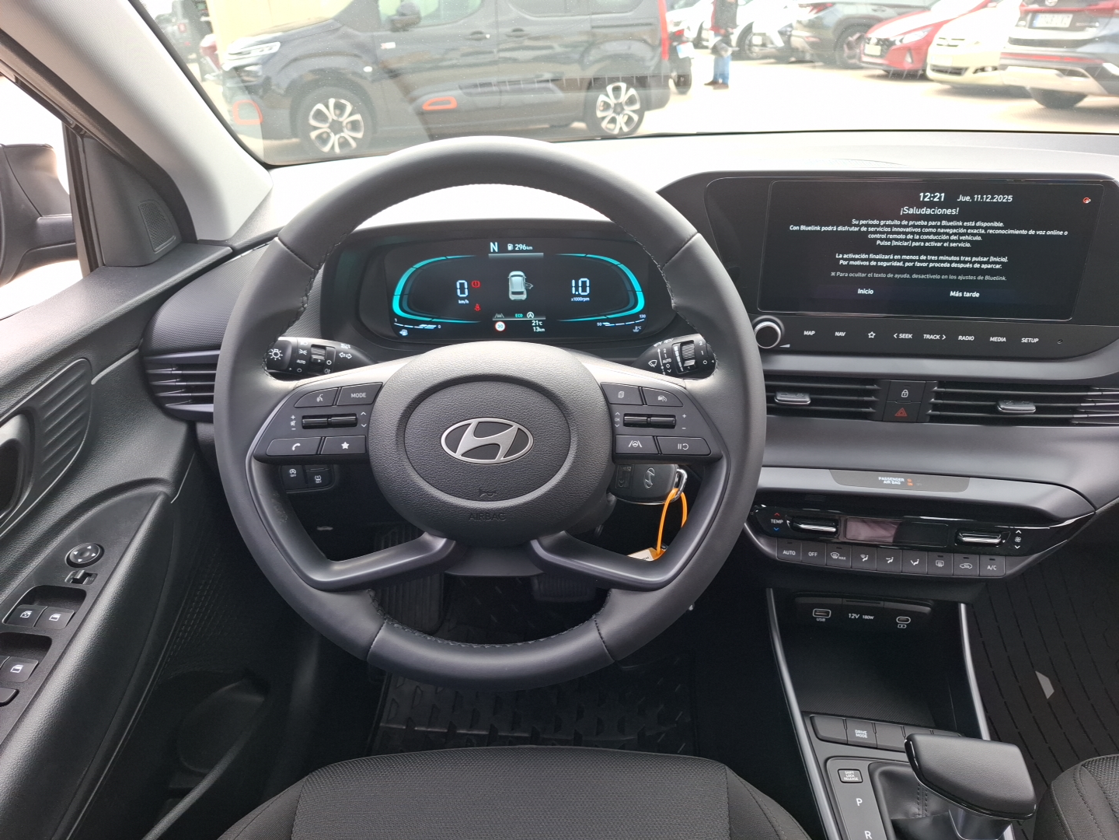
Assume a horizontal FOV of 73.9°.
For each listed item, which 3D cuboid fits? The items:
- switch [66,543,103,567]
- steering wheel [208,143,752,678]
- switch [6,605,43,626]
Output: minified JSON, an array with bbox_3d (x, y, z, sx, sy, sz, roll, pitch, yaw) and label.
[{"bbox_3d":[-0.367,0.105,0.576,0.025,0.009,0.025,8,38,-4],"label":"switch"},{"bbox_3d":[-0.048,-0.005,0.520,0.370,0.370,0.090,0,2,-1],"label":"steering wheel"},{"bbox_3d":[-0.380,0.139,0.528,0.021,0.010,0.021,8,38,-4],"label":"switch"}]

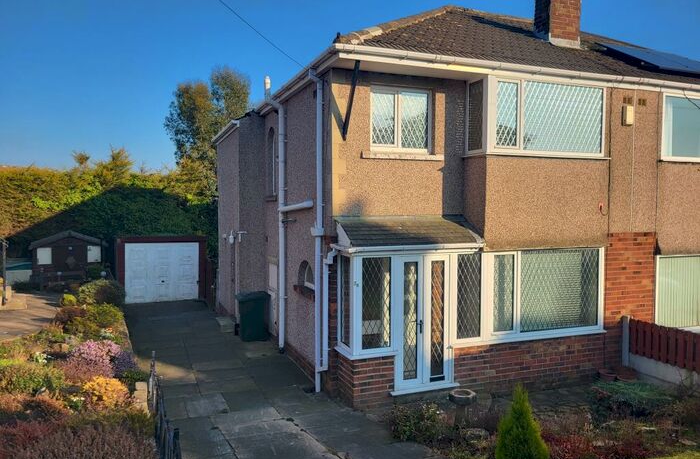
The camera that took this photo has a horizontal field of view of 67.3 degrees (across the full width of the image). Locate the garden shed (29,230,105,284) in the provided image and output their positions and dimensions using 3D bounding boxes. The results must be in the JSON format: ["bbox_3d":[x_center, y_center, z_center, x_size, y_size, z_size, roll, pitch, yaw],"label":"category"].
[{"bbox_3d":[-10.286,1.028,19.532,2.388,2.048,2.200,-1,3,-21],"label":"garden shed"}]

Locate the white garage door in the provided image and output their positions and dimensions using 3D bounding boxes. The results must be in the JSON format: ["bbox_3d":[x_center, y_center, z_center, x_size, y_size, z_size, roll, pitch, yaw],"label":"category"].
[{"bbox_3d":[-6.167,1.414,17.339,2.300,1.962,0.100,-1,3,-21],"label":"white garage door"}]

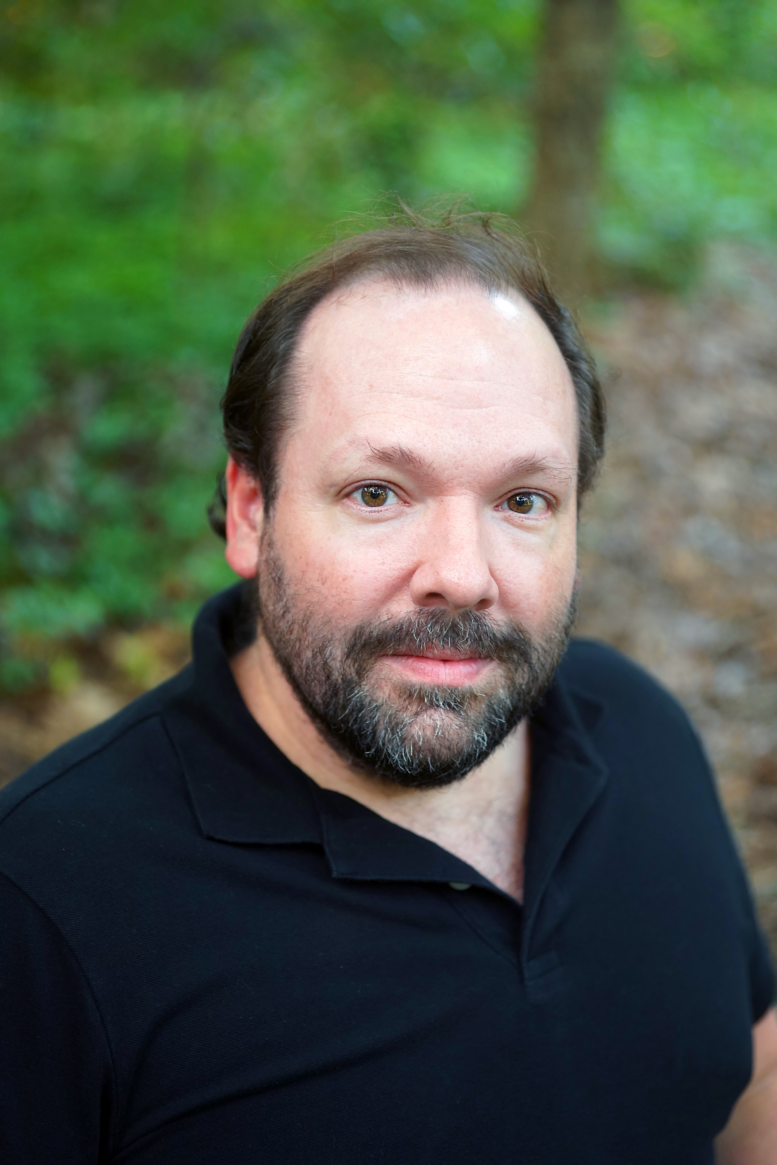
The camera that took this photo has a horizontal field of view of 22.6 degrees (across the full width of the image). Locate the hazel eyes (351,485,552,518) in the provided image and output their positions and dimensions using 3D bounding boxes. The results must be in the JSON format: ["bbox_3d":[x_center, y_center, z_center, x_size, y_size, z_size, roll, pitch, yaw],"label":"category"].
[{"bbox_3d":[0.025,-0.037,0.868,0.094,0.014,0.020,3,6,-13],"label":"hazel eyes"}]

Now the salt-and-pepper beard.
[{"bbox_3d":[0.012,0.037,0.905,0.152,0.115,0.108,3,6,-13],"label":"salt-and-pepper beard"}]

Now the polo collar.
[{"bbox_3d":[-0.001,0.073,0.948,0.220,0.115,0.205,-8,19,-24],"label":"polo collar"}]

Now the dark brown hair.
[{"bbox_3d":[0.007,-0.092,0.965,0.187,0.180,0.195,3,6,-13],"label":"dark brown hair"}]

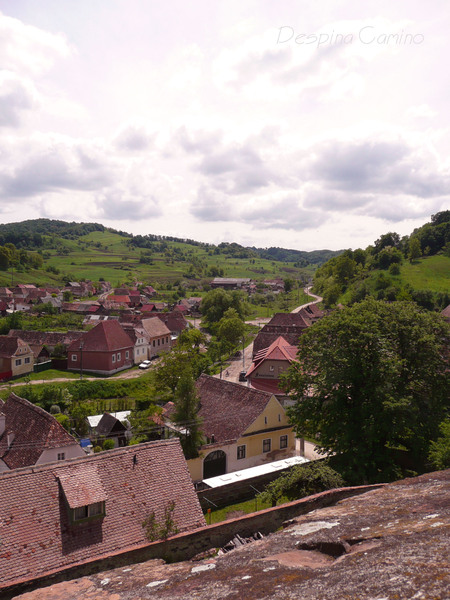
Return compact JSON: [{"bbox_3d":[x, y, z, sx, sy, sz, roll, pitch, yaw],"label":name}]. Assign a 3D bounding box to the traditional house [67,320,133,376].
[{"bbox_3d":[-30.000,11.080,119.870,12.400,11.700,11.400,1,3,21],"label":"traditional house"}]

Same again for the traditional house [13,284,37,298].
[{"bbox_3d":[-107.000,-4.420,258.110,11.000,7.600,8.500,-1,3,-10],"label":"traditional house"}]

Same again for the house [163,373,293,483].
[{"bbox_3d":[0.700,15.950,68.770,9.800,9.300,17.000,-2,3,-33],"label":"house"}]

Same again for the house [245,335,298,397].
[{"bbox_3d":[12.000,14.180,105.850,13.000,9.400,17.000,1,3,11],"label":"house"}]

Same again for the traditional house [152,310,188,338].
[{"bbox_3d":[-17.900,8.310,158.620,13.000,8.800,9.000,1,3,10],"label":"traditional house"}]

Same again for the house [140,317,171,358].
[{"bbox_3d":[-20.640,10.340,134.840,7.200,9.800,11.000,1,3,22],"label":"house"}]

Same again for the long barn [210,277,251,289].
[{"bbox_3d":[4.500,-13.680,399.820,31.000,9.000,13.000,0,3,0],"label":"long barn"}]

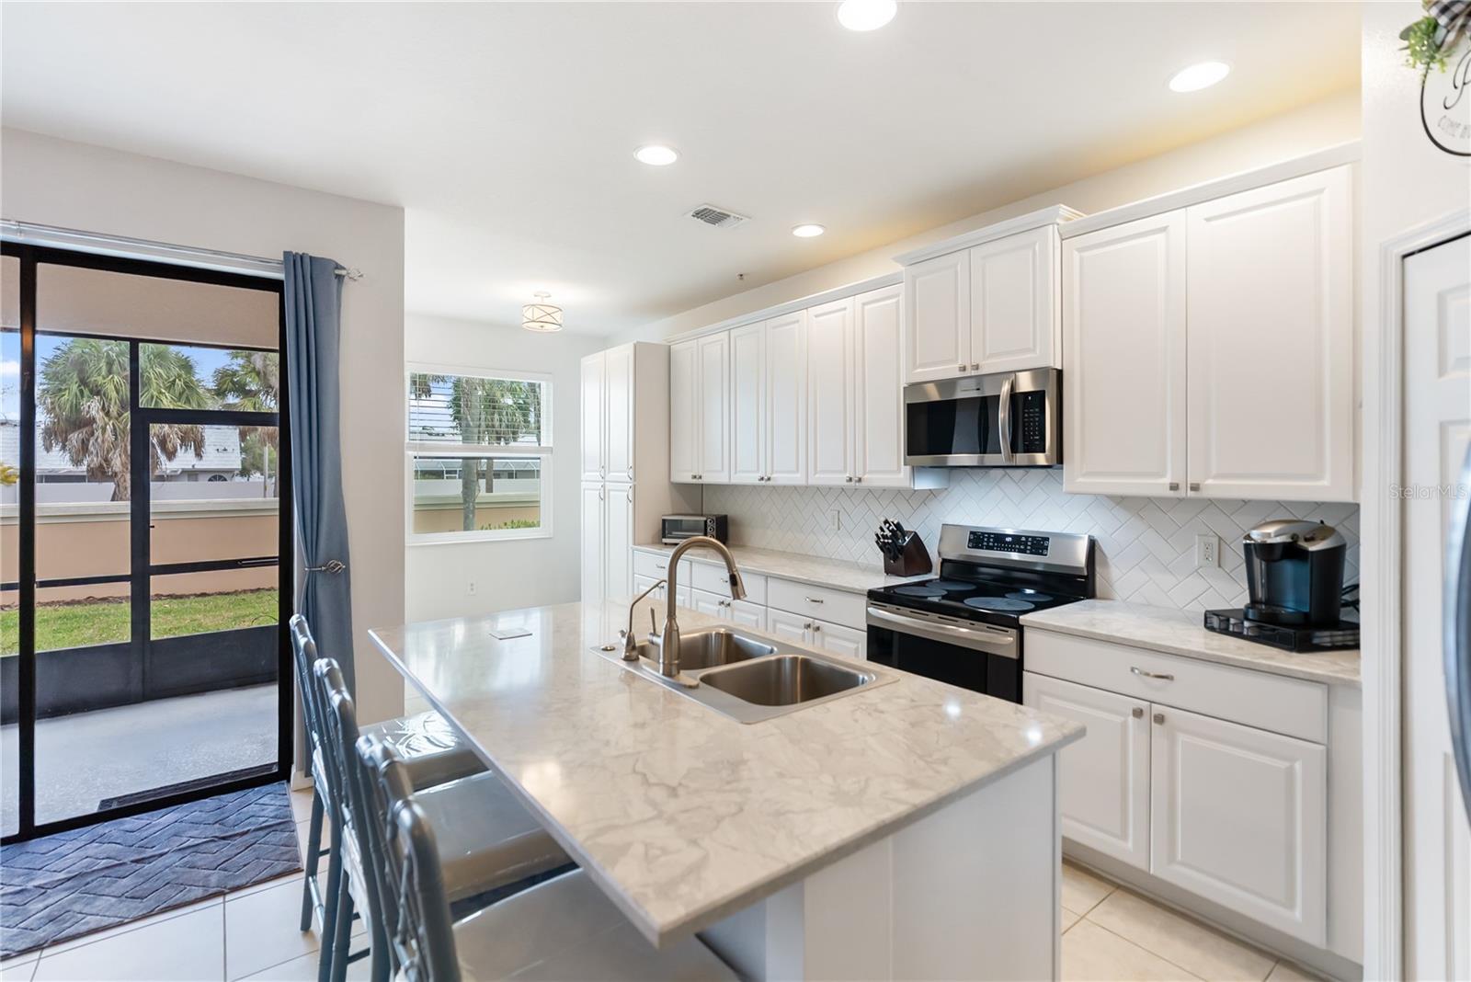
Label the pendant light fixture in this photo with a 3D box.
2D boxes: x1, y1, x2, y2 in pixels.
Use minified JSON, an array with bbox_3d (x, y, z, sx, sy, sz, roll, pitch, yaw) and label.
[{"bbox_3d":[-1.509,-1.403,5.102,0.310,0.250,0.310,0,1,-38],"label":"pendant light fixture"}]

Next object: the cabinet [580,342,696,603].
[{"bbox_3d":[-0.815,0.086,5.571,0.637,2.475,0.953,0,1,-38],"label":"cabinet"}]

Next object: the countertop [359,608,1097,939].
[{"bbox_3d":[-0.255,0.507,1.862,1.080,0.033,1.915,0,1,-38],"label":"countertop"}]

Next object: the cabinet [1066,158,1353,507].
[{"bbox_3d":[1.768,-0.510,2.476,0.332,1.060,0.895,0,1,-38],"label":"cabinet"}]

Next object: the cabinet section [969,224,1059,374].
[{"bbox_3d":[1.325,-0.798,2.917,0.390,0.575,0.374,-2,3,-40],"label":"cabinet section"}]

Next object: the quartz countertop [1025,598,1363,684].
[{"bbox_3d":[1.683,0.523,2.382,0.647,0.035,0.979,-1,2,-38],"label":"quartz countertop"}]

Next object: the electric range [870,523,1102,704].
[{"bbox_3d":[1.109,0.798,3.047,0.675,1.190,0.764,0,1,-38],"label":"electric range"}]

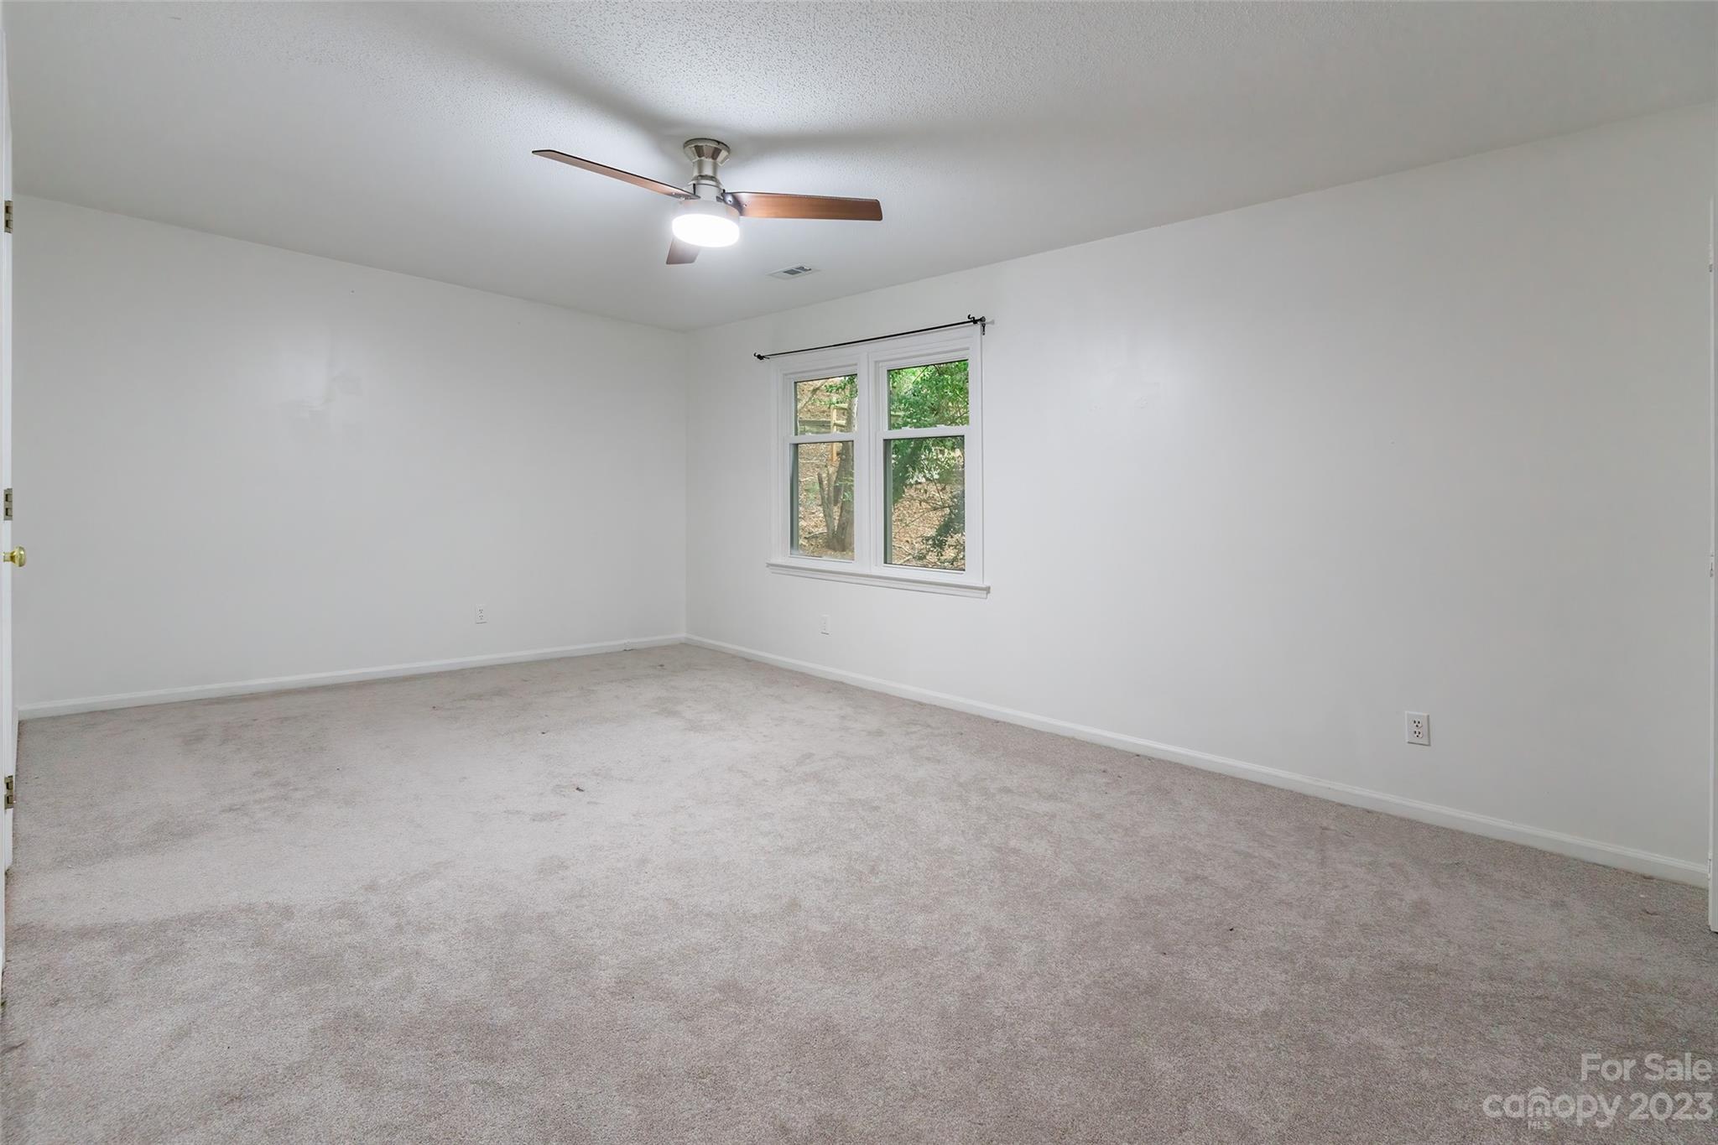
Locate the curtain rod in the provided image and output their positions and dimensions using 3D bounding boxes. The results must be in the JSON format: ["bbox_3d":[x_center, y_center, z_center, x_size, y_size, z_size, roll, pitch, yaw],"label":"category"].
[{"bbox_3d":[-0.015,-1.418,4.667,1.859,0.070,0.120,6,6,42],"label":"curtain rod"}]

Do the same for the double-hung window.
[{"bbox_3d":[0.037,-0.674,4.715,1.764,1.470,0.120,6,6,42],"label":"double-hung window"}]

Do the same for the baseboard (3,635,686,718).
[{"bbox_3d":[-2.634,0.587,4.789,3.549,0.075,0.020,-3,5,-45],"label":"baseboard"}]

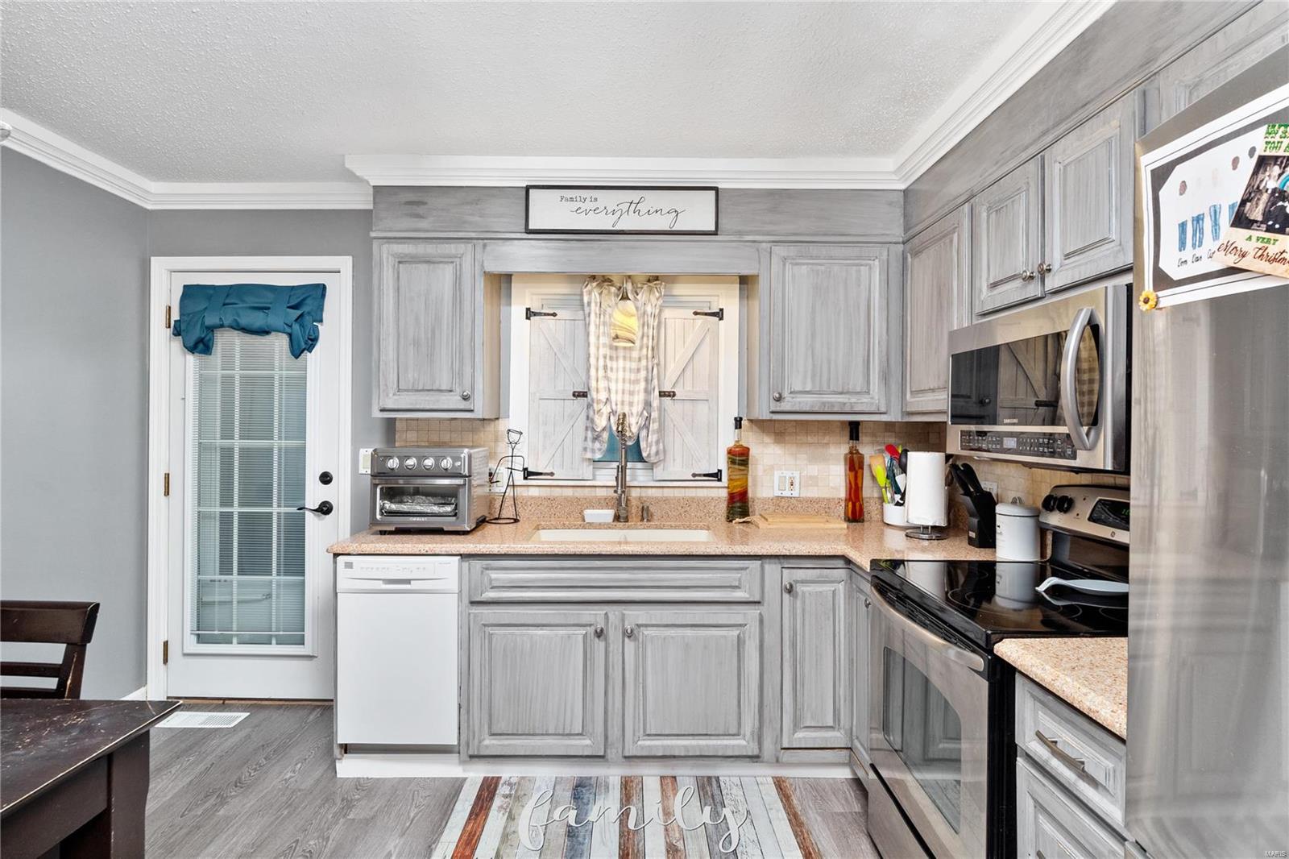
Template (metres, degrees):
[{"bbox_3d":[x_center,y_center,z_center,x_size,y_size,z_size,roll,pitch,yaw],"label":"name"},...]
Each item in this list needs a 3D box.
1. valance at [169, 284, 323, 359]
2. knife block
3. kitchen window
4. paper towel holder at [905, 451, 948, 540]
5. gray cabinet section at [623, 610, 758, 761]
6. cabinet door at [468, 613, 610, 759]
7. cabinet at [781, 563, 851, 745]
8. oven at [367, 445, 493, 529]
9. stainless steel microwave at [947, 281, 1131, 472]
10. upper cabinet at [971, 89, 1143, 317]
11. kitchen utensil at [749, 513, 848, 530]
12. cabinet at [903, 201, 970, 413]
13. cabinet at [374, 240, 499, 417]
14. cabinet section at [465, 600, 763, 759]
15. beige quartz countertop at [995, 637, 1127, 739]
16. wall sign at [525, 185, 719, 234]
[{"bbox_3d":[-1.831,-0.506,2.994,0.707,0.334,0.080,0,1,0],"label":"valance"},{"bbox_3d":[1.278,0.334,2.423,0.165,0.210,0.085,0,0,0],"label":"knife block"},{"bbox_3d":[-0.087,-0.227,2.988,1.053,0.982,0.080,0,0,0],"label":"kitchen window"},{"bbox_3d":[1.156,0.265,2.632,0.175,0.345,0.175,0,0,0],"label":"paper towel holder"},{"bbox_3d":[0.179,0.970,2.477,0.534,0.560,0.025,0,1,0],"label":"gray cabinet section"},{"bbox_3d":[-0.398,0.941,2.409,0.522,0.549,0.020,0,0,0],"label":"cabinet door"},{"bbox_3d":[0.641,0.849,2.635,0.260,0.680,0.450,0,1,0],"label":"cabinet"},{"bbox_3d":[-0.902,0.252,2.740,0.403,0.343,0.350,0,0,0],"label":"oven"},{"bbox_3d":[1.210,-0.115,1.823,0.417,0.420,0.755,0,1,0],"label":"stainless steel microwave"},{"bbox_3d":[1.256,-0.562,1.793,0.331,0.410,0.725,0,1,0],"label":"upper cabinet"},{"bbox_3d":[0.691,0.414,2.884,0.381,0.036,0.175,0,0,0],"label":"kitchen utensil"},{"bbox_3d":[1.251,-0.407,2.437,0.331,0.715,0.550,0,1,0],"label":"cabinet"},{"bbox_3d":[-0.895,-0.418,2.817,0.463,0.730,0.326,0,0,0],"label":"cabinet"},{"bbox_3d":[-0.116,0.942,2.695,1.125,0.600,0.540,0,0,0],"label":"cabinet section"},{"bbox_3d":[1.093,0.486,1.222,0.649,0.037,0.440,0,1,0],"label":"beige quartz countertop"},{"bbox_3d":[-0.090,-0.900,2.664,0.790,0.193,0.025,0,0,0],"label":"wall sign"}]

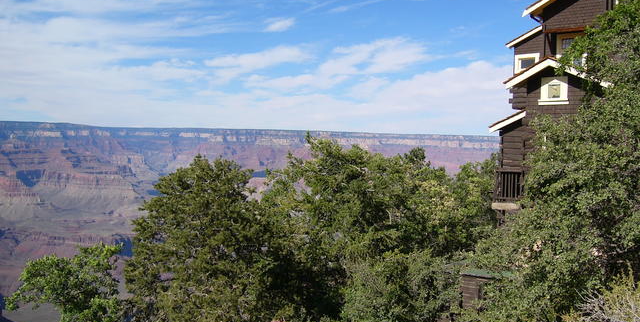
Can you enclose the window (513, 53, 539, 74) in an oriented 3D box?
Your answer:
[{"bbox_3d":[7.485,-3.478,23.246,0.994,0.750,0.130,3,2,44],"label":"window"}]

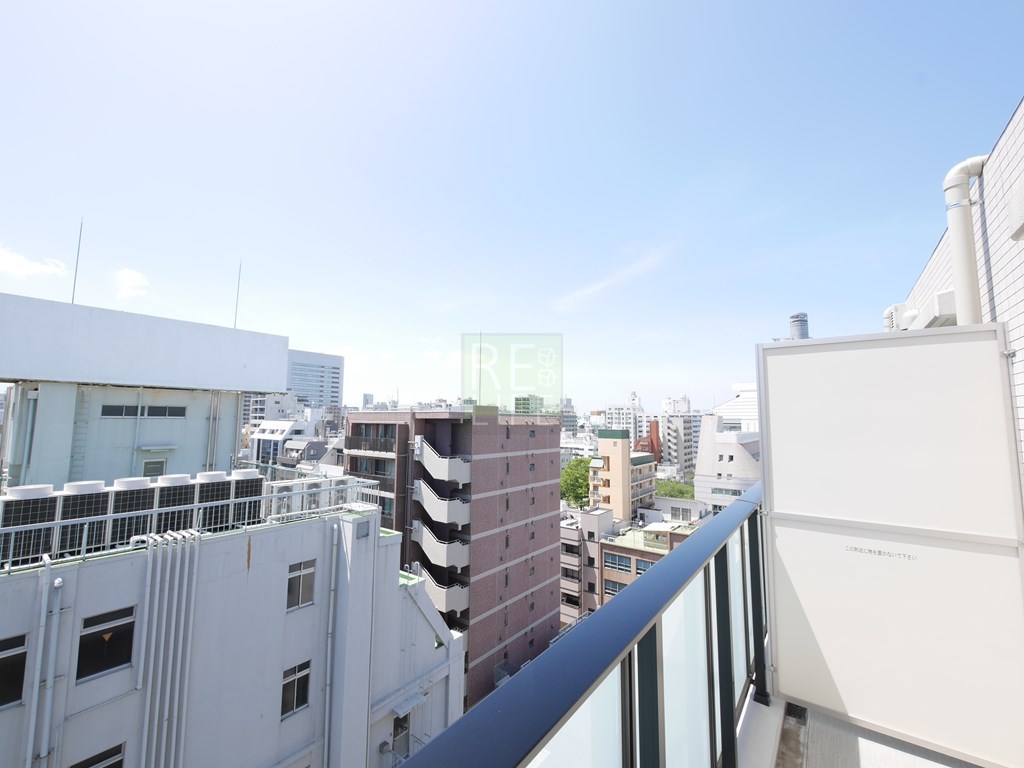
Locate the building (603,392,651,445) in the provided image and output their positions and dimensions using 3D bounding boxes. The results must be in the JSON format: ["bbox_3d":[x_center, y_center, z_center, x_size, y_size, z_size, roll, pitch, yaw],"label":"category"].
[{"bbox_3d":[71.055,31.054,263.874,17.000,40.000,14.000,-4,-7,38],"label":"building"}]

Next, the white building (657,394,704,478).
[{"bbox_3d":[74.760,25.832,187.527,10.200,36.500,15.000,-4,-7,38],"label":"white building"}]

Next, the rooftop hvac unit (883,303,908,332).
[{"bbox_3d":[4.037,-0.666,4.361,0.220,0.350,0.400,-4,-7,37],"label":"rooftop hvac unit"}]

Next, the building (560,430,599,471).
[{"bbox_3d":[35.425,36.468,223.822,25.000,20.500,14.000,-4,-7,41],"label":"building"}]

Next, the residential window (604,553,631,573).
[{"bbox_3d":[11.526,19.445,45.219,3.150,1.650,0.150,-4,-7,38],"label":"residential window"}]

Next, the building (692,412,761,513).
[{"bbox_3d":[44.452,20.203,81.927,14.000,27.000,14.000,-4,-7,38],"label":"building"}]

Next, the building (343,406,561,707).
[{"bbox_3d":[-4.959,14.232,36.291,12.000,24.000,15.100,-4,-7,40],"label":"building"}]

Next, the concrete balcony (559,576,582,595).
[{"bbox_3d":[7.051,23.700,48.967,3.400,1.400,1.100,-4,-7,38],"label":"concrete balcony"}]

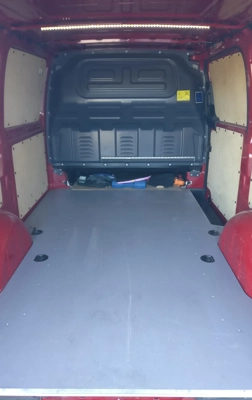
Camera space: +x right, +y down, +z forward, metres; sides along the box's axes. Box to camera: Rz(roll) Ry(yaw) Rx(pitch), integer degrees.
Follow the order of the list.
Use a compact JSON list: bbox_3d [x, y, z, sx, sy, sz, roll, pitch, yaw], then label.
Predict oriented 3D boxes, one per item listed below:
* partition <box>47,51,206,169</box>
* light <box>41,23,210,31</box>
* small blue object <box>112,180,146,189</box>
[{"bbox_3d":[0.000,-0.847,3.164,1.560,1.120,0.180,0,18,1],"label":"partition"},{"bbox_3d":[-0.004,-1.038,1.938,1.010,0.030,0.018,0,18,1],"label":"light"},{"bbox_3d":[0.039,-0.169,3.533,0.370,0.078,0.095,0,18,1],"label":"small blue object"}]

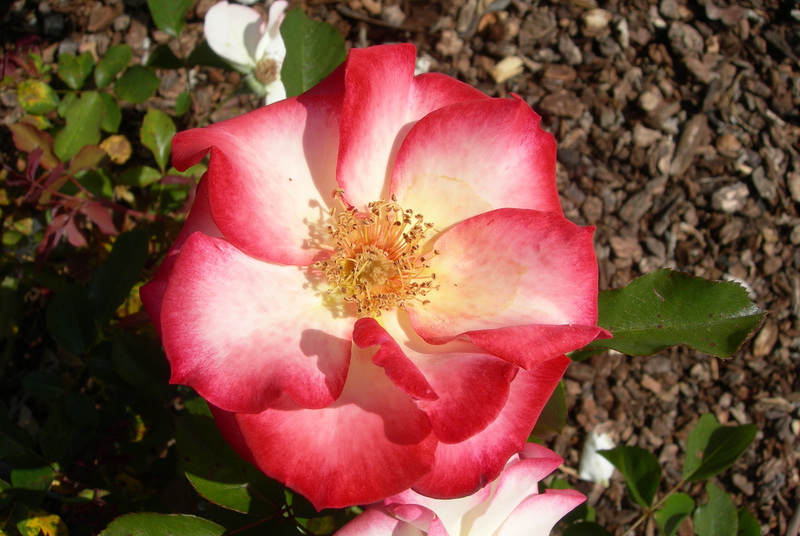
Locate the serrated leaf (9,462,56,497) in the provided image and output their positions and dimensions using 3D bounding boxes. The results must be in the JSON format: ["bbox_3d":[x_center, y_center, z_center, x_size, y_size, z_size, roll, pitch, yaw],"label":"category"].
[{"bbox_3d":[-0.251,0.144,0.600,0.029,0.006,0.022,-10,70,-4],"label":"serrated leaf"}]

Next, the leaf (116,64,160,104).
[{"bbox_3d":[-0.176,-0.123,0.591,0.030,0.005,0.026,-13,70,-5],"label":"leaf"}]

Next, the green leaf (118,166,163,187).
[{"bbox_3d":[-0.189,-0.067,0.640,0.032,0.007,0.017,-8,70,-3],"label":"green leaf"}]

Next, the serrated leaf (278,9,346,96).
[{"bbox_3d":[-0.050,-0.108,0.461,0.043,0.006,0.062,-2,73,-7],"label":"serrated leaf"}]

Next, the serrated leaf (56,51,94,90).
[{"bbox_3d":[-0.236,-0.145,0.640,0.027,0.008,0.032,-9,70,-3],"label":"serrated leaf"}]

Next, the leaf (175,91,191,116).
[{"bbox_3d":[-0.164,-0.124,0.660,0.011,0.005,0.021,15,71,5],"label":"leaf"}]

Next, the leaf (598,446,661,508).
[{"bbox_3d":[0.152,0.138,0.580,0.028,0.014,0.047,-40,68,-2],"label":"leaf"}]

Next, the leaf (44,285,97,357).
[{"bbox_3d":[-0.199,0.031,0.530,0.028,0.009,0.049,-22,71,-8],"label":"leaf"}]

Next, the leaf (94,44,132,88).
[{"bbox_3d":[-0.193,-0.135,0.591,0.019,0.005,0.035,26,72,9],"label":"leaf"}]

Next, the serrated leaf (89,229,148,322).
[{"bbox_3d":[-0.167,0.004,0.520,0.025,0.010,0.060,22,72,8],"label":"serrated leaf"}]

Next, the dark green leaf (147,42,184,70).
[{"bbox_3d":[-0.155,-0.139,0.581,0.025,0.004,0.018,-13,70,-5],"label":"dark green leaf"}]

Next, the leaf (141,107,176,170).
[{"bbox_3d":[-0.171,-0.091,0.620,0.025,0.010,0.051,-13,71,-5],"label":"leaf"}]

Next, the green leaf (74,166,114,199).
[{"bbox_3d":[-0.223,-0.062,0.640,0.032,0.007,0.025,42,75,14],"label":"green leaf"}]

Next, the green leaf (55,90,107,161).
[{"bbox_3d":[-0.198,-0.087,0.541,0.027,0.005,0.052,20,66,3],"label":"green leaf"}]

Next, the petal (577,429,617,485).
[{"bbox_3d":[0.157,0.150,0.700,0.030,0.012,0.041,0,70,0],"label":"petal"}]

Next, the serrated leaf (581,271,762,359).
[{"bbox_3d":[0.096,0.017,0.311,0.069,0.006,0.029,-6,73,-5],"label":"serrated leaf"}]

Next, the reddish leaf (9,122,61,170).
[{"bbox_3d":[-0.225,-0.075,0.541,0.046,0.005,0.019,38,74,13],"label":"reddish leaf"}]

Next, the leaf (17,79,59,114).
[{"bbox_3d":[-0.239,-0.113,0.581,0.029,0.005,0.024,12,70,4],"label":"leaf"}]

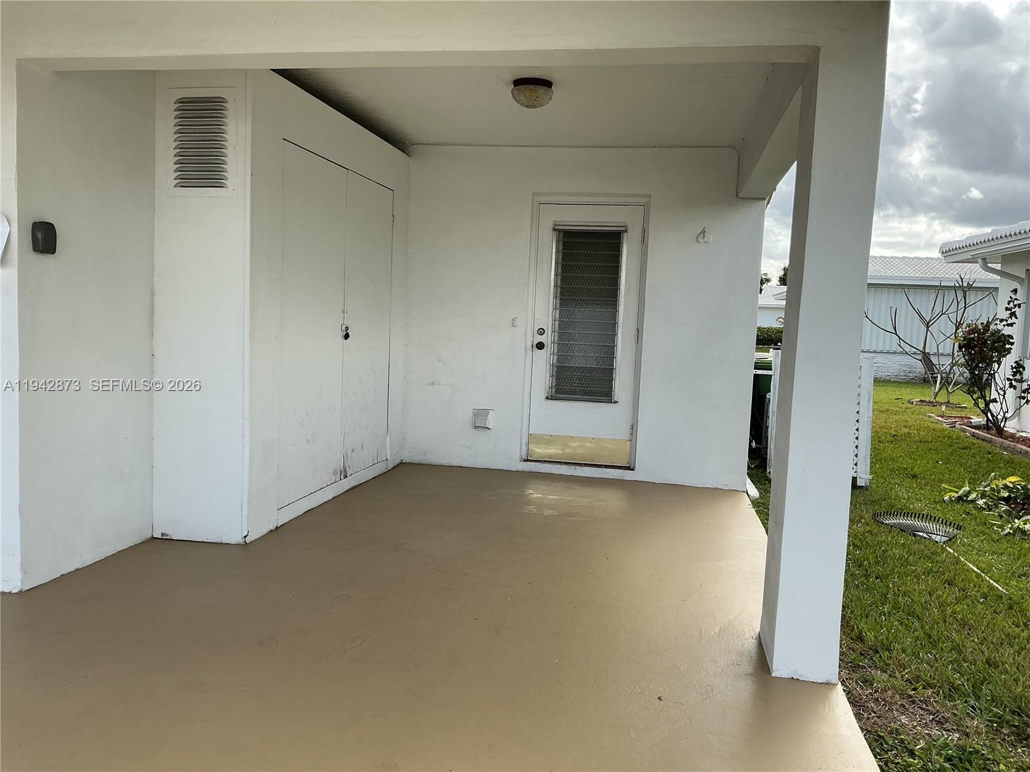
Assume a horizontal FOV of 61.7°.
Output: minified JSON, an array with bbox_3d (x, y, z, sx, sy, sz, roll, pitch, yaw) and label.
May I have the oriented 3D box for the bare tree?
[{"bbox_3d":[7.717,-0.914,16.160,2.305,2.360,2.100,3,5,10],"label":"bare tree"}]

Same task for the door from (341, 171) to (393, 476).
[{"bbox_3d":[-1.053,-0.420,6.143,0.040,2.040,0.936,3,5,10],"label":"door"}]

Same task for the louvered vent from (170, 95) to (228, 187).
[{"bbox_3d":[-1.587,-1.225,4.338,0.309,0.462,0.030,3,5,10],"label":"louvered vent"}]

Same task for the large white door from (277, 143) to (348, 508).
[{"bbox_3d":[-1.222,-0.354,5.213,0.040,2.037,0.958,3,5,10],"label":"large white door"}]

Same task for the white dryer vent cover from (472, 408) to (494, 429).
[{"bbox_3d":[-0.258,0.271,6.889,0.158,0.155,0.080,3,5,11],"label":"white dryer vent cover"}]

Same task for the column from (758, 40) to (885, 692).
[{"bbox_3d":[1.117,-0.065,3.168,0.225,2.207,0.360,3,5,10],"label":"column"}]

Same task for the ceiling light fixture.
[{"bbox_3d":[0.096,-1.606,4.777,0.239,0.142,0.239,3,5,10],"label":"ceiling light fixture"}]

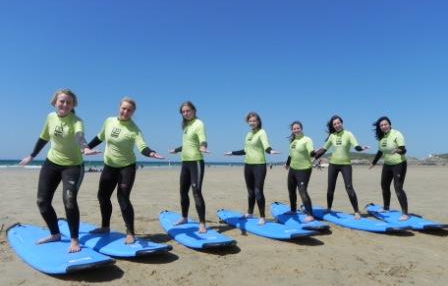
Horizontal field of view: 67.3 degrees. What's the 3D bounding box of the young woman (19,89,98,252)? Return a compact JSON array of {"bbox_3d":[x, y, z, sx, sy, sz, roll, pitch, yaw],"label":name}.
[{"bbox_3d":[-1.611,0.229,3.446,0.860,1.610,0.630,1,-3,-2],"label":"young woman"}]

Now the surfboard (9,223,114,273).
[{"bbox_3d":[-1.810,1.035,3.480,2.220,0.160,0.560,-3,-5,44],"label":"surfboard"}]

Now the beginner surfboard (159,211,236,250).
[{"bbox_3d":[-0.411,1.093,4.235,0.540,0.200,2.350,2,-4,-26],"label":"beginner surfboard"}]

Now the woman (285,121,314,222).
[{"bbox_3d":[1.197,0.424,5.365,0.460,1.540,0.640,3,-4,-40],"label":"woman"}]

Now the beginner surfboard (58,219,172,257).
[{"bbox_3d":[-1.352,1.058,3.743,2.350,0.200,0.540,-3,-4,41],"label":"beginner surfboard"}]

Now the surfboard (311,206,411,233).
[{"bbox_3d":[1.903,1.160,5.114,0.540,0.200,2.350,2,-4,-24],"label":"surfboard"}]

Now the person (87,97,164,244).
[{"bbox_3d":[-1.102,0.297,3.809,0.900,1.580,0.580,0,-3,14],"label":"person"}]

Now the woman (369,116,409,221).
[{"bbox_3d":[2.719,0.371,5.567,0.680,1.630,0.720,4,-5,-44],"label":"woman"}]

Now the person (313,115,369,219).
[{"bbox_3d":[1.909,0.349,5.527,0.880,1.640,0.700,-1,-4,22],"label":"person"}]

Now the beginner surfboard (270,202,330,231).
[{"bbox_3d":[1.104,1.159,5.190,0.540,0.200,2.350,1,-3,-6],"label":"beginner surfboard"}]

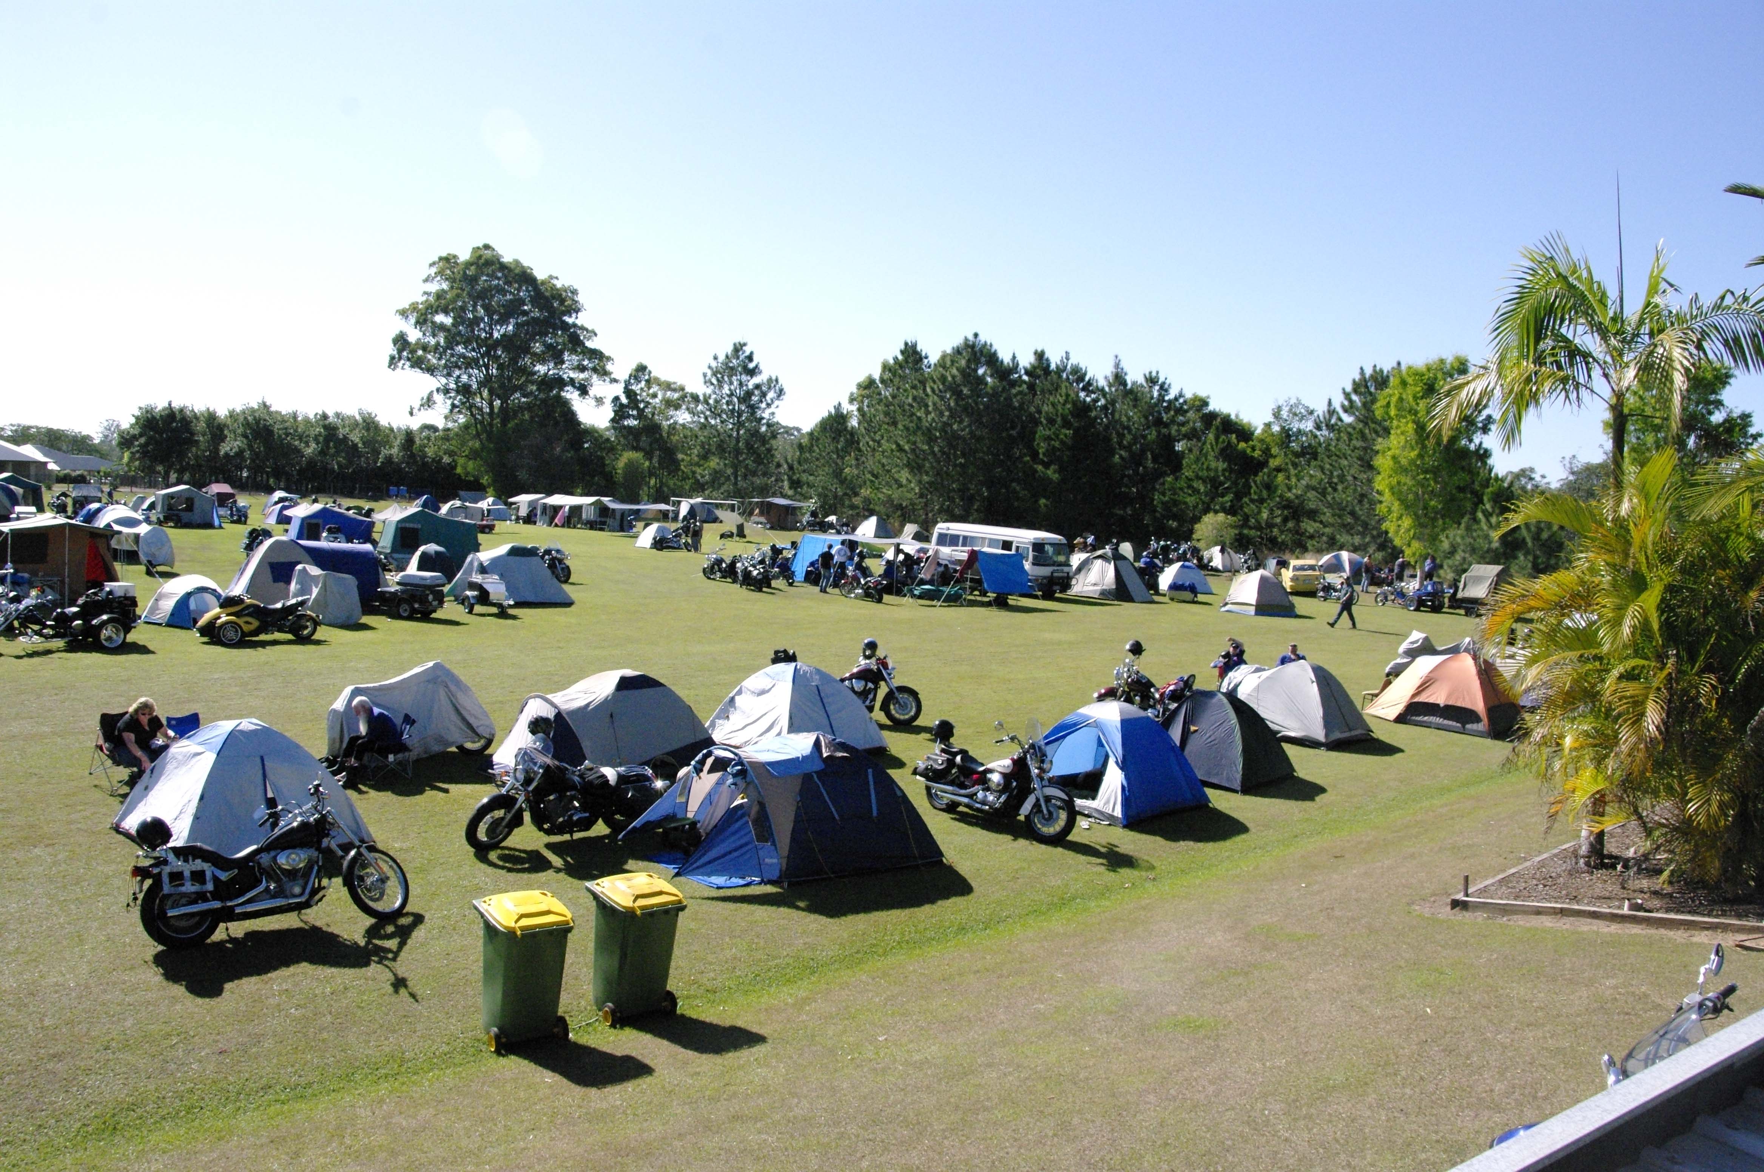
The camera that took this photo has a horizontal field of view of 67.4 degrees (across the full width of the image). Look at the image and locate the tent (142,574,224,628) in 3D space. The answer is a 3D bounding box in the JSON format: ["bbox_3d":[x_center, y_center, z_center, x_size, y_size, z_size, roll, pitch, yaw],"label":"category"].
[{"bbox_3d":[-16.718,0.322,32.135,1.800,1.140,1.700,8,7,42],"label":"tent"}]

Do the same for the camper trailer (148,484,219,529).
[{"bbox_3d":[-34.043,-3.947,64.763,2.800,2.020,2.100,0,6,-32],"label":"camper trailer"}]

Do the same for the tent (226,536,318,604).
[{"bbox_3d":[-17.096,-0.511,37.484,2.400,1.800,2.400,1,6,-25],"label":"tent"}]

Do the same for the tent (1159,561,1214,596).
[{"bbox_3d":[13.236,-0.408,57.083,2.000,1.350,2.000,2,5,0],"label":"tent"}]

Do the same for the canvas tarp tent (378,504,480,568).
[{"bbox_3d":[-16.932,-1.763,49.218,3.150,2.200,2.200,0,6,-30],"label":"canvas tarp tent"}]

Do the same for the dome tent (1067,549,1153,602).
[{"bbox_3d":[8.881,-0.498,51.995,2.500,1.800,2.100,8,7,43],"label":"dome tent"}]

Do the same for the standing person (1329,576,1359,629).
[{"bbox_3d":[15.324,0.505,43.757,0.750,1.740,0.500,3,5,11],"label":"standing person"}]

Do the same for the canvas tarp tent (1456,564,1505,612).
[{"bbox_3d":[22.930,0.164,50.540,1.350,2.020,2.000,-1,6,-37],"label":"canvas tarp tent"}]

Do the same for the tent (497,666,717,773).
[{"bbox_3d":[-3.985,1.884,19.500,2.000,1.280,3.150,5,5,22],"label":"tent"}]

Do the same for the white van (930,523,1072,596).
[{"bbox_3d":[4.560,-1.071,51.893,2.030,2.520,6.050,-1,6,-37],"label":"white van"}]

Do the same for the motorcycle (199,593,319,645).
[{"bbox_3d":[-14.525,0.646,30.940,2.650,1.140,1.500,0,5,-30],"label":"motorcycle"}]

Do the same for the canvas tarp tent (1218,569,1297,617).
[{"bbox_3d":[13.975,0.253,49.126,2.000,1.520,2.000,1,5,-22],"label":"canvas tarp tent"}]

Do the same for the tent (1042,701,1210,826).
[{"bbox_3d":[3.305,2.364,19.031,2.170,1.460,2.080,-2,7,-44],"label":"tent"}]

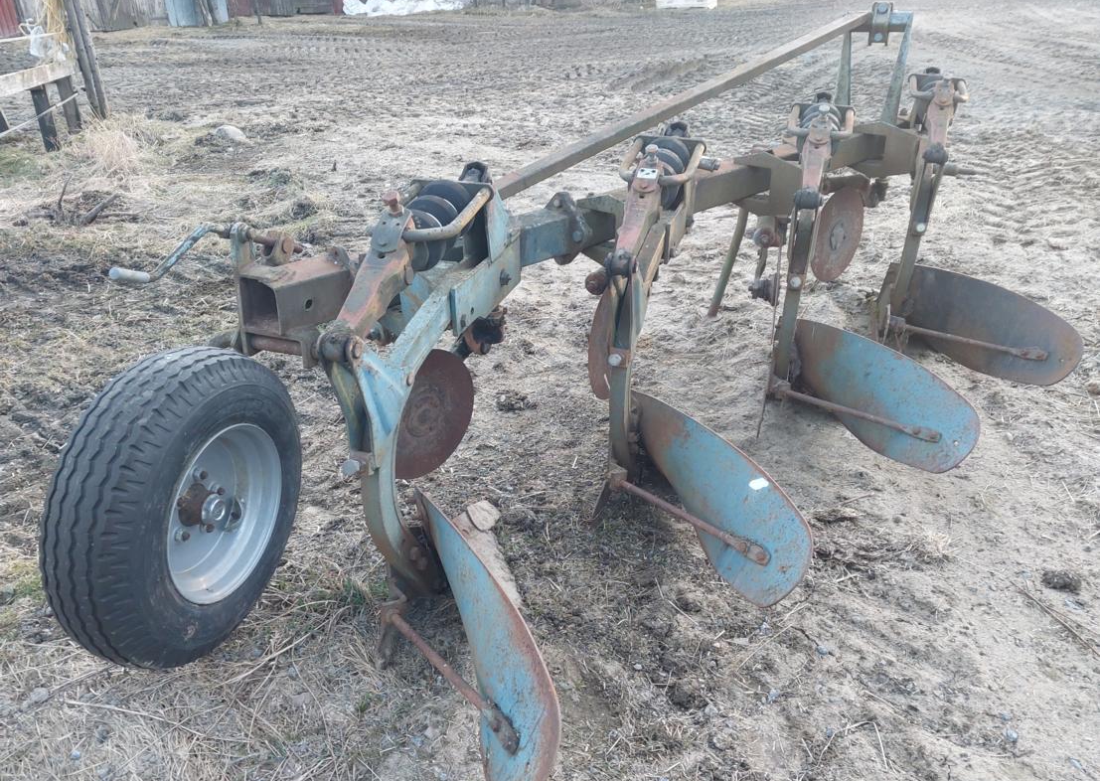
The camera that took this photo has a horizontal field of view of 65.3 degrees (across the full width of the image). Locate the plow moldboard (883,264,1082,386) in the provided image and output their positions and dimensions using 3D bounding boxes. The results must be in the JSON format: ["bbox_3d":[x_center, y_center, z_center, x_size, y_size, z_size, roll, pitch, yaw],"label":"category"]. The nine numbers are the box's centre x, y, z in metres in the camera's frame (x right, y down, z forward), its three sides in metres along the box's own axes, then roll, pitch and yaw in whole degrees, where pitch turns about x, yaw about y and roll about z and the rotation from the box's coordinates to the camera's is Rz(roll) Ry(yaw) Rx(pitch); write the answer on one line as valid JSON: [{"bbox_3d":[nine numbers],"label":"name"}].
[{"bbox_3d":[1.677,-0.264,3.422,0.165,0.380,0.940,-10,29,-17],"label":"plow moldboard"}]

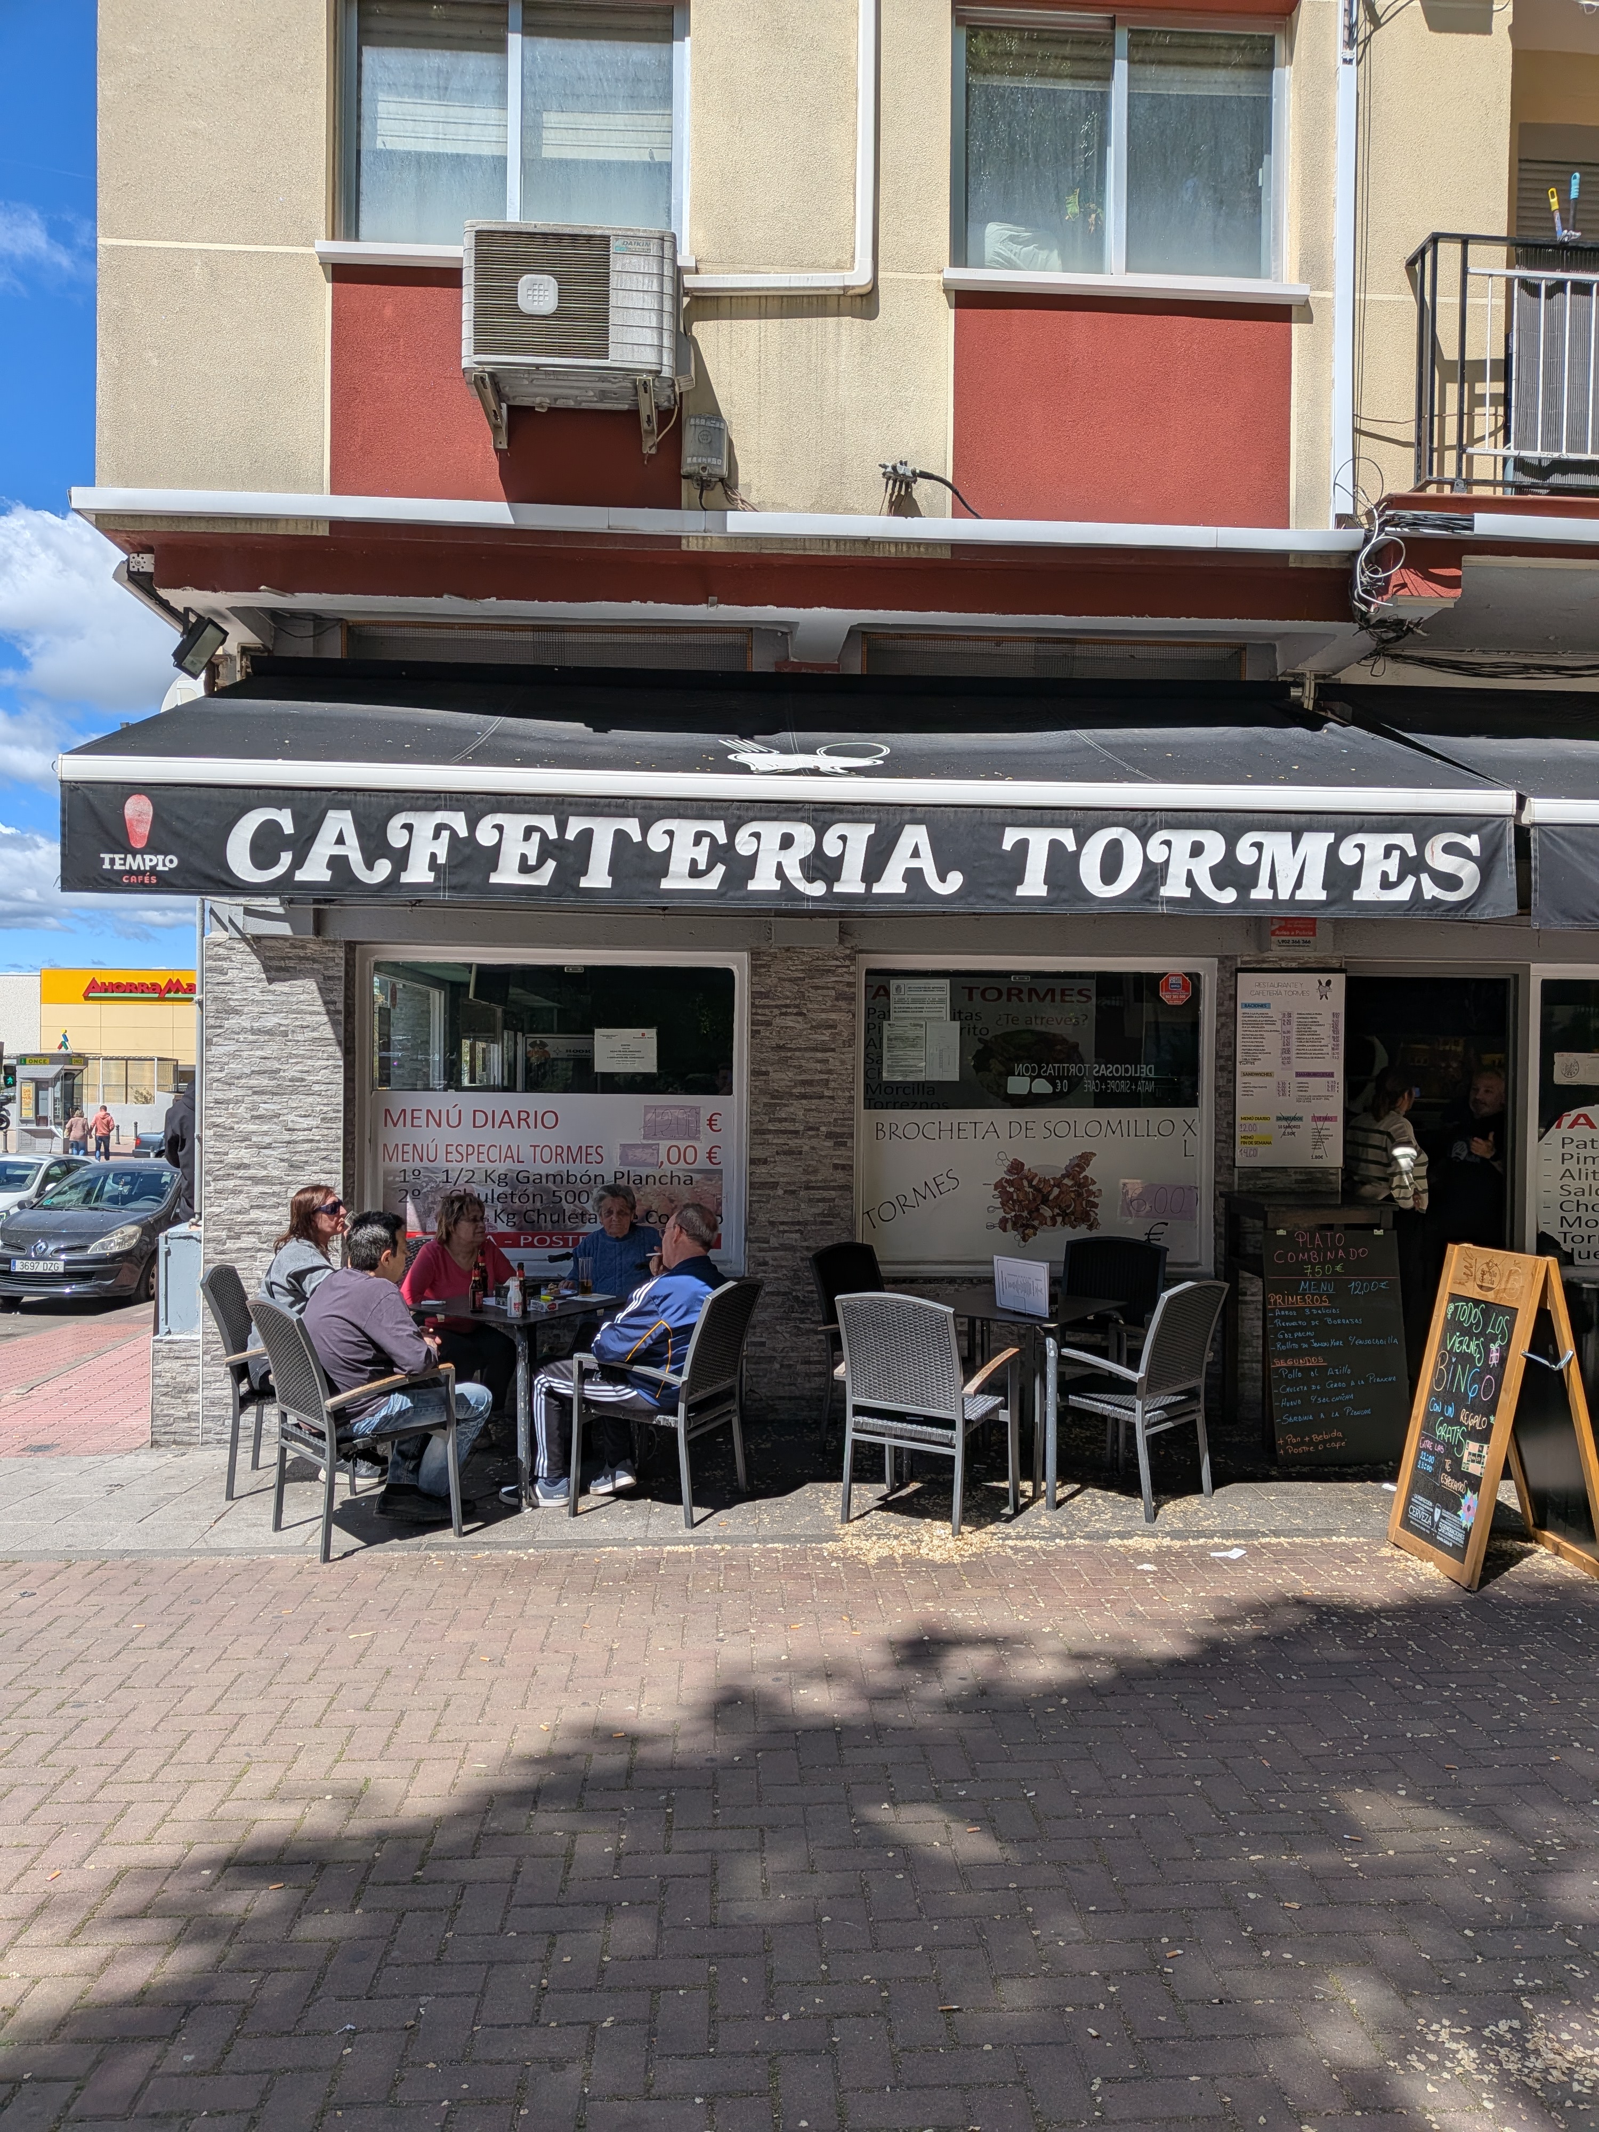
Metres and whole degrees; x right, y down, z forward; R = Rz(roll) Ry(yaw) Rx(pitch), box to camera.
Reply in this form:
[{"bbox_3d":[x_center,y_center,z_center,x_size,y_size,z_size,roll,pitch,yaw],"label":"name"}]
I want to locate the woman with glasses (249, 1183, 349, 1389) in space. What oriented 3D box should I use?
[{"bbox_3d":[-1.933,1.123,6.233,0.700,1.260,0.480,1,1,-9],"label":"woman with glasses"}]

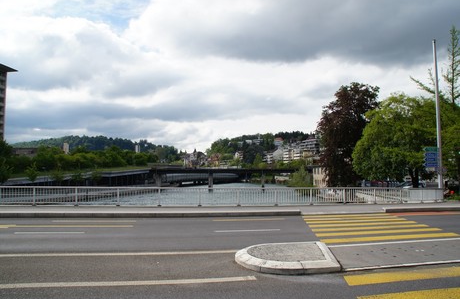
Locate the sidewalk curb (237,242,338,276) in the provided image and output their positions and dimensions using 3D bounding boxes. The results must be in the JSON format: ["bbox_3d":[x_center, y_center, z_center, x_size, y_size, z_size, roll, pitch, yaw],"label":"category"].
[{"bbox_3d":[1.308,2.305,7.423,2.425,0.130,2.448,1,-4,-8],"label":"sidewalk curb"}]

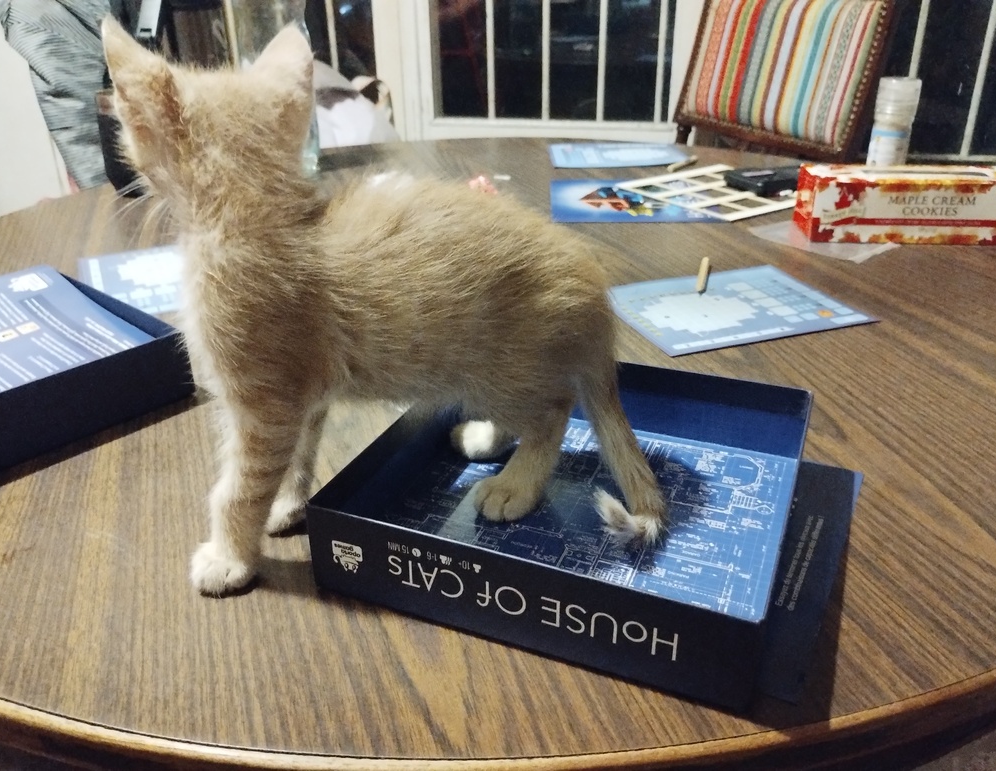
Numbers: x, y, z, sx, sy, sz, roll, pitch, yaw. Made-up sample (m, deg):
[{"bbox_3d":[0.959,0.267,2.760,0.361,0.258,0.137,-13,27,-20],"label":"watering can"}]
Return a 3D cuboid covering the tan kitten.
[{"bbox_3d":[-0.033,-0.033,0.345,0.210,0.222,0.100,-7,28,-9],"label":"tan kitten"}]

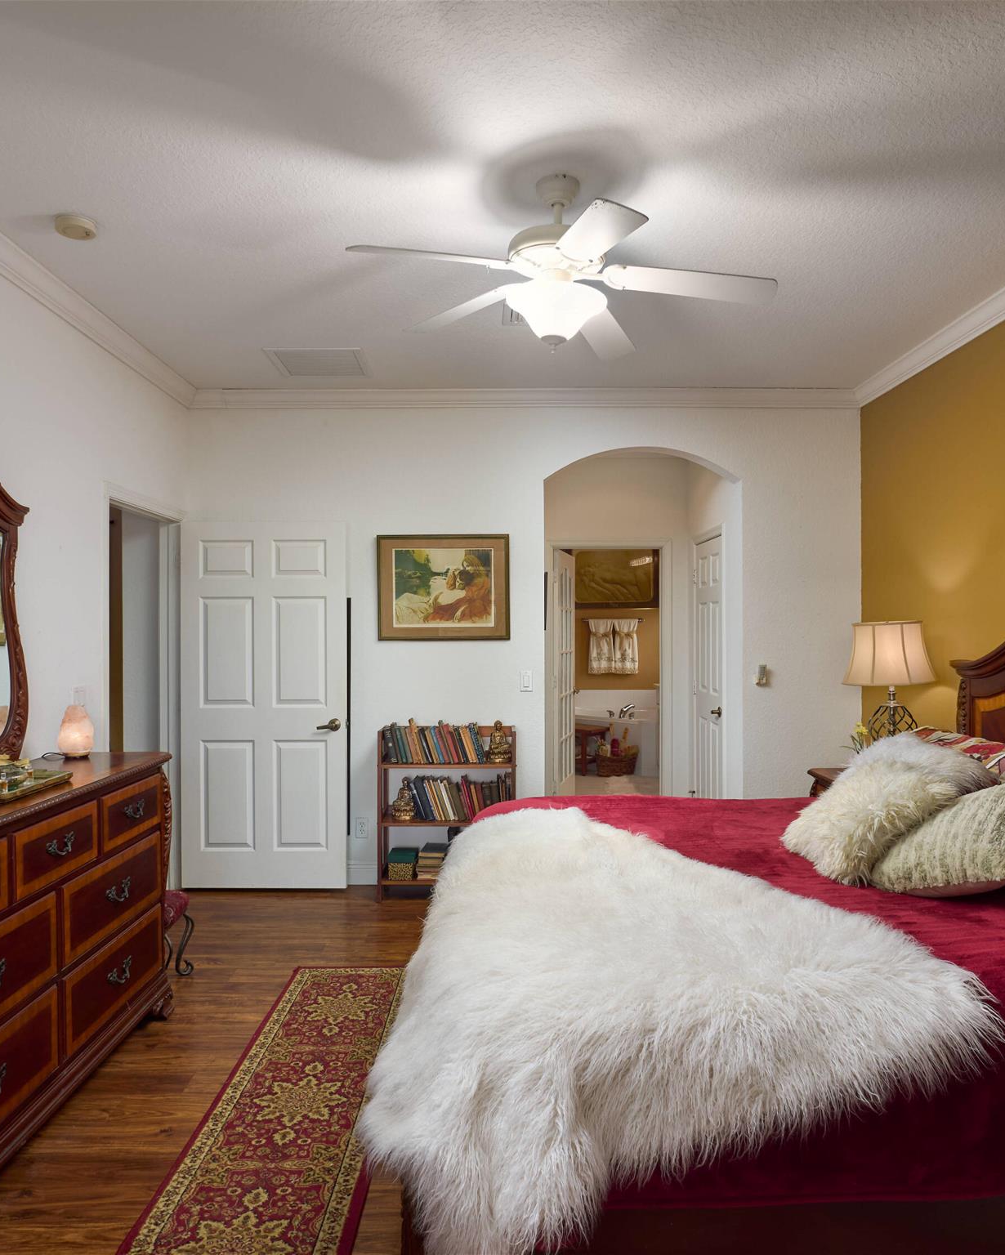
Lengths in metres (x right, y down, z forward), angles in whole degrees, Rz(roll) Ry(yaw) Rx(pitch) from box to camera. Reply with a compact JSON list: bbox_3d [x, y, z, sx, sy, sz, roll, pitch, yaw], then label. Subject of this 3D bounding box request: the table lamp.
[{"bbox_3d":[1.768,0.335,3.950,0.415,0.735,0.415,0,0,0],"label":"table lamp"}]

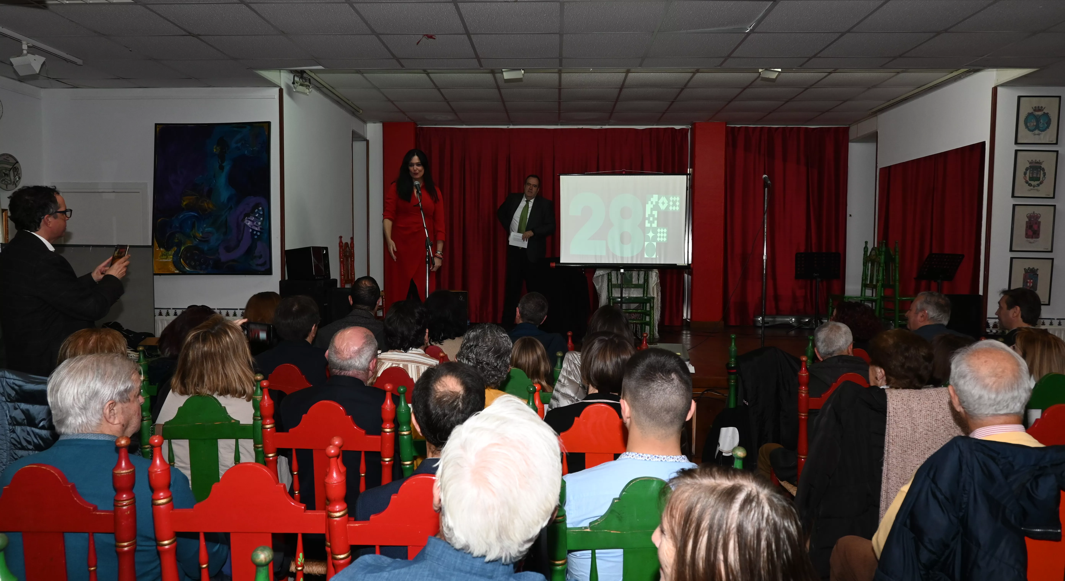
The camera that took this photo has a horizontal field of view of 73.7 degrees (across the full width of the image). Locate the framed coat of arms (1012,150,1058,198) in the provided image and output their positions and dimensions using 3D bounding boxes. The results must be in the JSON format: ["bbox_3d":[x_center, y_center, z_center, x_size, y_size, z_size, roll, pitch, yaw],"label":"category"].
[{"bbox_3d":[4.234,-0.979,5.993,0.355,0.397,0.025,1,3,2],"label":"framed coat of arms"}]

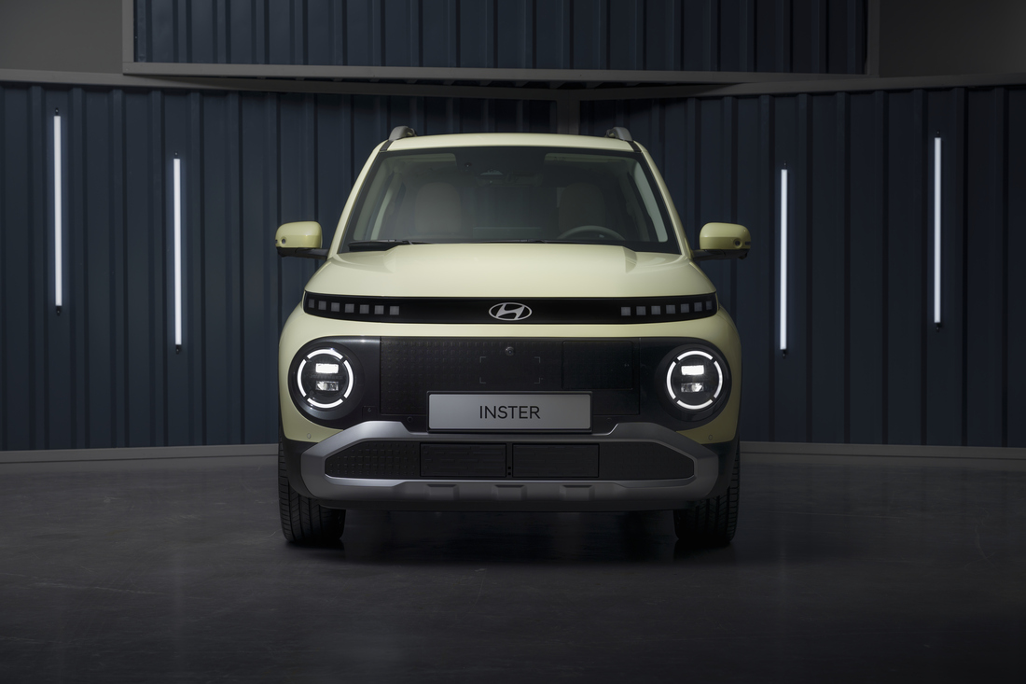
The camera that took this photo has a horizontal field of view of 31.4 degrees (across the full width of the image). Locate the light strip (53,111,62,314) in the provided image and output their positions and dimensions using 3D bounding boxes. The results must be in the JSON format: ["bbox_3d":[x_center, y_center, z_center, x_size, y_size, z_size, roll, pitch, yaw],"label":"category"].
[{"bbox_3d":[-2.481,-0.708,9.945,0.034,1.120,0.036,0,1,-20],"label":"light strip"}]

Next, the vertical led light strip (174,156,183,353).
[{"bbox_3d":[-1.871,-0.495,10.177,0.034,1.121,0.036,0,1,-20],"label":"vertical led light strip"}]

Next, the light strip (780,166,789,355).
[{"bbox_3d":[1.554,-0.467,10.470,0.034,1.121,0.036,0,1,18],"label":"light strip"}]

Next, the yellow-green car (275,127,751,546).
[{"bbox_3d":[-0.006,-0.107,7.760,1.800,1.600,3.825,0,1,0],"label":"yellow-green car"}]

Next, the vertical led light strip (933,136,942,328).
[{"bbox_3d":[2.376,-0.621,10.207,0.034,1.121,0.036,0,1,18],"label":"vertical led light strip"}]

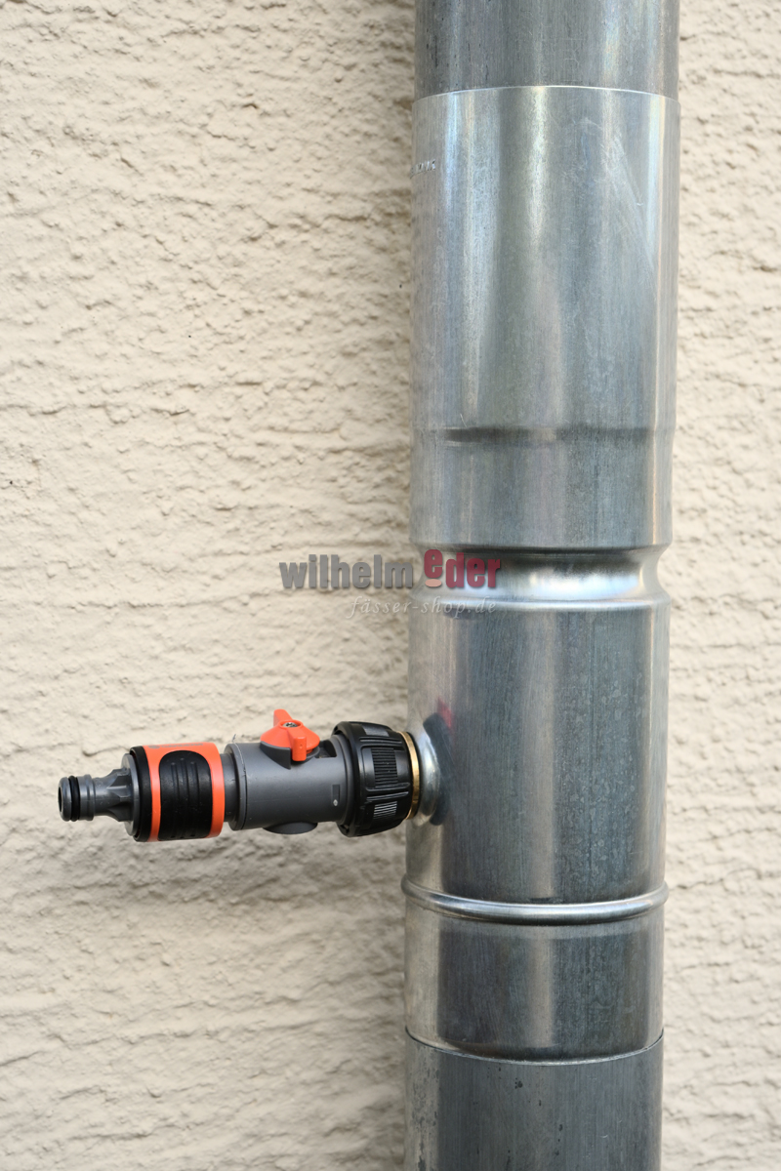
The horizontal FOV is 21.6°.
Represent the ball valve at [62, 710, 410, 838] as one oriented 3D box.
[{"bbox_3d":[-0.056,0.074,0.763,0.132,0.045,0.043,-2,15,-16],"label":"ball valve"}]

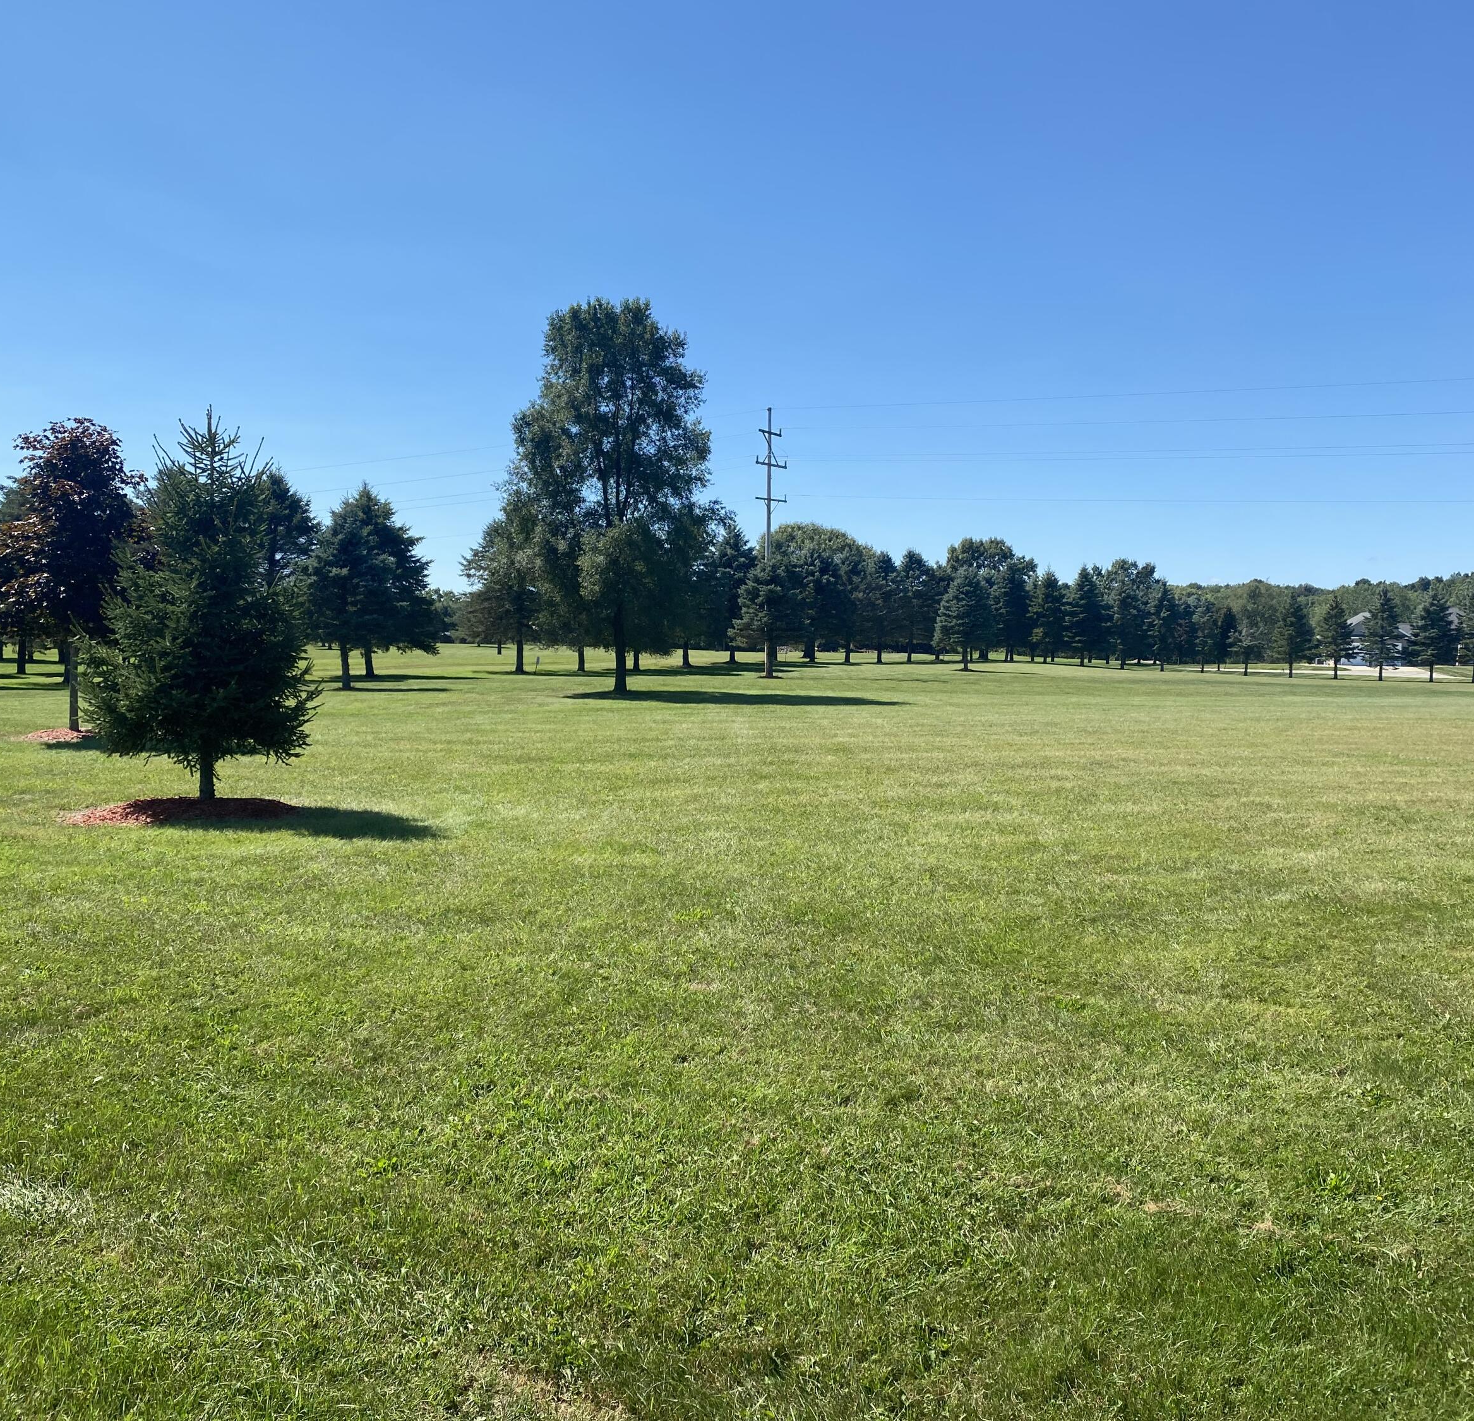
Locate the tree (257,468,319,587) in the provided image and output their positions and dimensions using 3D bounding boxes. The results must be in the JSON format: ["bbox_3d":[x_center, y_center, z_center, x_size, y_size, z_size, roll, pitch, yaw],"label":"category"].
[{"bbox_3d":[-19.372,-5.737,59.790,5.000,8.800,4.800,0,3,0],"label":"tree"}]

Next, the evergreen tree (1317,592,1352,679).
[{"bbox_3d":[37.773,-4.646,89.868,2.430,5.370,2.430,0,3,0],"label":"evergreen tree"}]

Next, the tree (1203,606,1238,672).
[{"bbox_3d":[32.841,-4.986,96.886,2.520,4.630,2.520,0,3,0],"label":"tree"}]

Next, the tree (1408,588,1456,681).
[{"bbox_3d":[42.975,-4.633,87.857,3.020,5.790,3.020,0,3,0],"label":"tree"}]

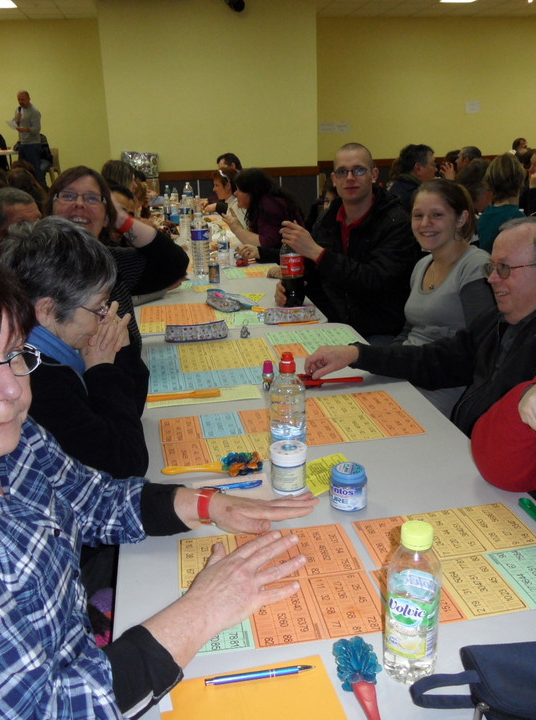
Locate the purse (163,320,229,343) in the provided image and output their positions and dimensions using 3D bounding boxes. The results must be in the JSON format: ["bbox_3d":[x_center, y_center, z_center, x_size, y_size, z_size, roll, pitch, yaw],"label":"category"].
[{"bbox_3d":[-0.242,-0.103,2.250,0.205,0.060,0.060,-4,18,-7],"label":"purse"}]

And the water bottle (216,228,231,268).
[{"bbox_3d":[-0.243,-0.620,3.681,0.066,0.207,0.066,-4,18,-7],"label":"water bottle"}]

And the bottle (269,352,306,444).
[{"bbox_3d":[0.037,0.099,1.305,0.068,0.234,0.068,-4,18,-7],"label":"bottle"}]

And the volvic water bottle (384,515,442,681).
[{"bbox_3d":[0.177,0.279,0.790,0.067,0.200,0.067,-4,18,-7],"label":"volvic water bottle"}]

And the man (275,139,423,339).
[{"bbox_3d":[0.344,-0.135,2.603,0.540,1.356,0.680,12,22,36],"label":"man"}]

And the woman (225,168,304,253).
[{"bbox_3d":[0.016,-0.468,3.879,0.660,1.235,0.480,-4,18,-7],"label":"woman"}]

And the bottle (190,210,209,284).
[{"bbox_3d":[-0.336,-0.545,3.193,0.087,0.319,0.087,-4,18,-7],"label":"bottle"}]

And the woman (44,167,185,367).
[{"bbox_3d":[-0.533,0.041,2.209,0.660,1.306,0.540,7,20,25],"label":"woman"}]

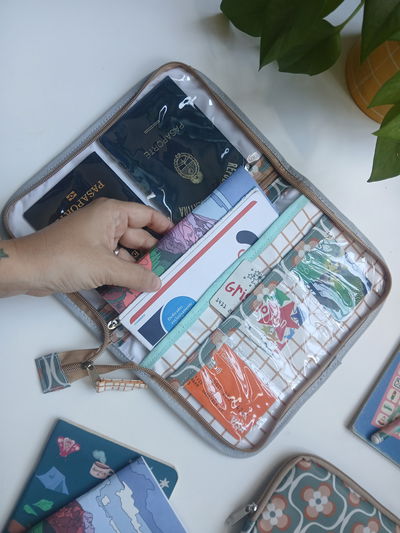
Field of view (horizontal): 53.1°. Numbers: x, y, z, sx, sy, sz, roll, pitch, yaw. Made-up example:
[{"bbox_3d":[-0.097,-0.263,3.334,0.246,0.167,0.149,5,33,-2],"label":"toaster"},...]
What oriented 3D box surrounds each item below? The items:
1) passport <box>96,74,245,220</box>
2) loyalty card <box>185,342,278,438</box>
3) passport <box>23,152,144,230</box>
[{"bbox_3d":[-0.019,-0.103,0.382,0.088,0.005,0.125,-44,96,-7],"label":"passport"},{"bbox_3d":[0.027,0.118,0.385,0.054,0.001,0.086,-44,96,-7],"label":"loyalty card"},{"bbox_3d":[-0.084,-0.031,0.370,0.088,0.004,0.125,-45,96,-7],"label":"passport"}]

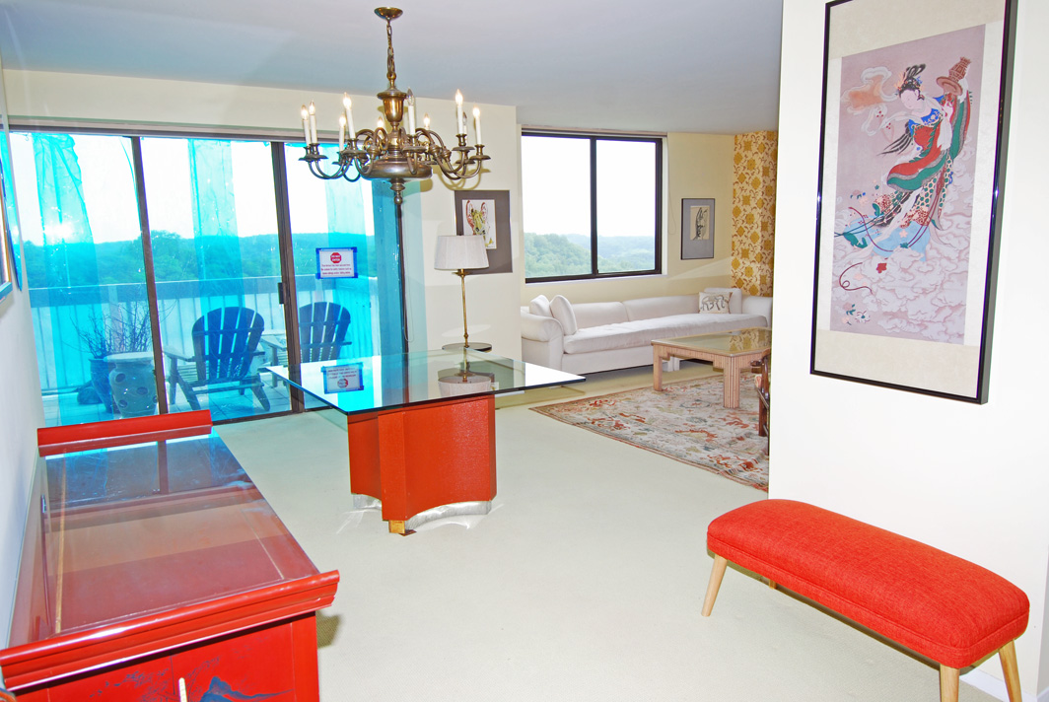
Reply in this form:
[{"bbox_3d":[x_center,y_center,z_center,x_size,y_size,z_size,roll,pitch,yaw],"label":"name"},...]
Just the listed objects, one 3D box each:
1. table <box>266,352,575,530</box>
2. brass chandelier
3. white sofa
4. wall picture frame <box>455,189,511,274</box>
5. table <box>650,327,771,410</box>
[{"bbox_3d":[-0.534,0.469,3.772,1.184,0.725,1.218,-7,10,-30],"label":"table"},{"bbox_3d":[-0.680,-1.270,3.832,1.007,0.981,1.007,-7,10,-30],"label":"brass chandelier"},{"bbox_3d":[1.284,-0.197,7.705,3.032,0.705,1.001,-7,10,-30],"label":"white sofa"},{"bbox_3d":[-0.358,-1.075,6.623,0.563,0.740,0.025,-7,10,-30],"label":"wall picture frame"},{"bbox_3d":[1.992,0.115,6.543,1.438,0.423,1.029,-7,10,-30],"label":"table"}]

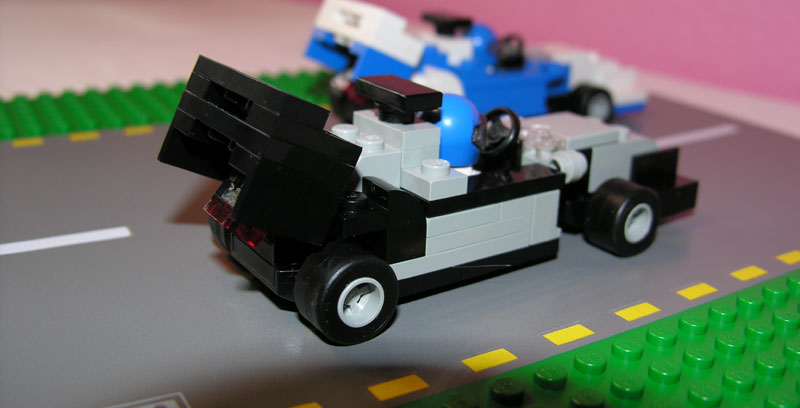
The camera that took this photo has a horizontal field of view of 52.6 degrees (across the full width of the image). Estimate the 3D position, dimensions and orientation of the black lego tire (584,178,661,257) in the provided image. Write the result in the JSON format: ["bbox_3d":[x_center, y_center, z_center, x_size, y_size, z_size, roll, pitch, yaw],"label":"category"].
[{"bbox_3d":[0.045,0.003,0.163,0.014,0.014,0.009,-11,23,-32],"label":"black lego tire"}]

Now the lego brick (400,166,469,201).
[{"bbox_3d":[0.006,-0.004,0.135,0.008,0.003,0.008,-11,23,-32],"label":"lego brick"}]

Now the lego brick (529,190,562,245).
[{"bbox_3d":[0.025,0.001,0.151,0.008,0.010,0.008,-11,23,-32],"label":"lego brick"}]

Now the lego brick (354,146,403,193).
[{"bbox_3d":[-0.008,-0.007,0.140,0.008,0.008,0.016,-11,23,-32],"label":"lego brick"}]

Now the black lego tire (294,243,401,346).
[{"bbox_3d":[-0.008,0.014,0.127,0.014,0.014,0.009,-11,23,-32],"label":"black lego tire"}]

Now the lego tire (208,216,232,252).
[{"bbox_3d":[-0.026,0.005,0.151,0.014,0.014,0.009,-11,23,-32],"label":"lego tire"}]

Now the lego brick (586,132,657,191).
[{"bbox_3d":[0.043,-0.010,0.176,0.021,0.010,0.016,-11,23,-32],"label":"lego brick"}]

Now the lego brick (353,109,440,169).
[{"bbox_3d":[-0.001,-0.012,0.143,0.008,0.007,0.016,-11,23,-32],"label":"lego brick"}]

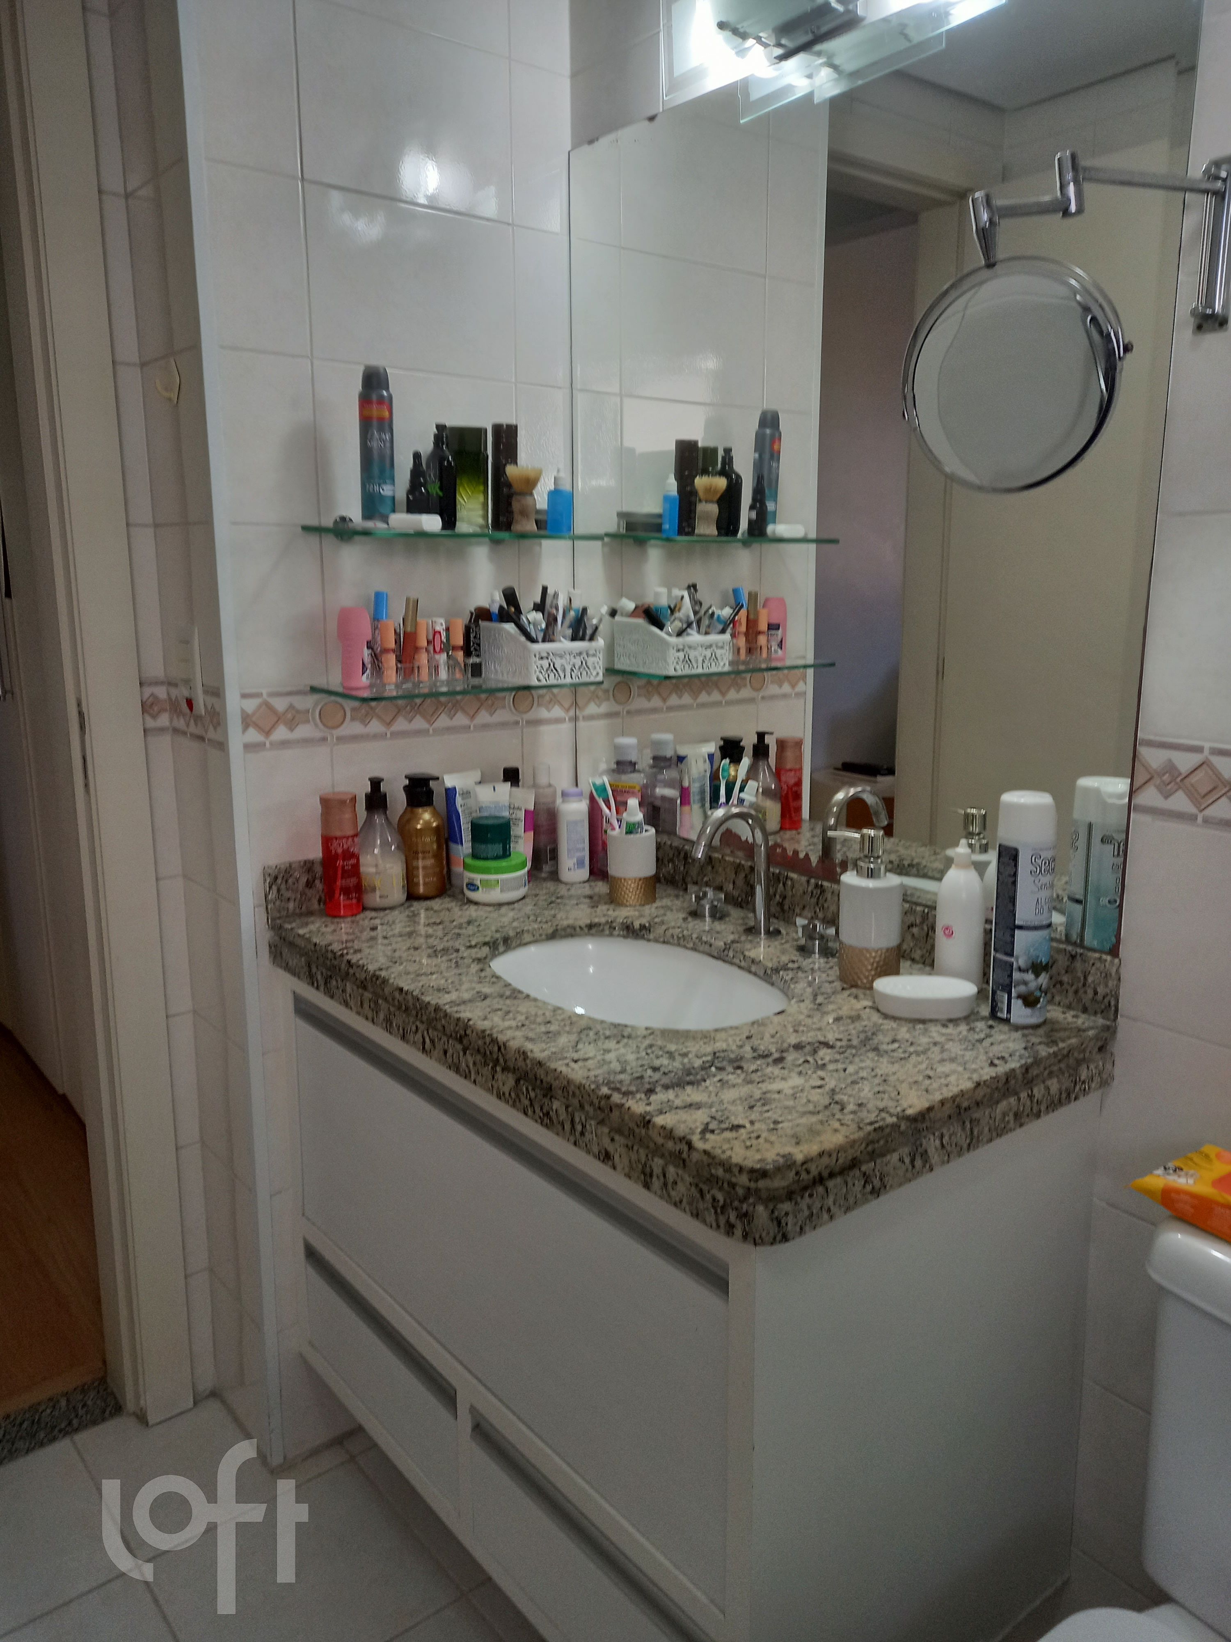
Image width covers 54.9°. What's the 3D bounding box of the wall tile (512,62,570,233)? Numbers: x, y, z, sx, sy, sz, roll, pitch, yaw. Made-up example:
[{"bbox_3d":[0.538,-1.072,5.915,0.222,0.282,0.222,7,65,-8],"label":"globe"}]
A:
[{"bbox_3d":[-0.105,-0.923,1.634,0.095,0.204,0.010,-9,14,-38],"label":"wall tile"}]

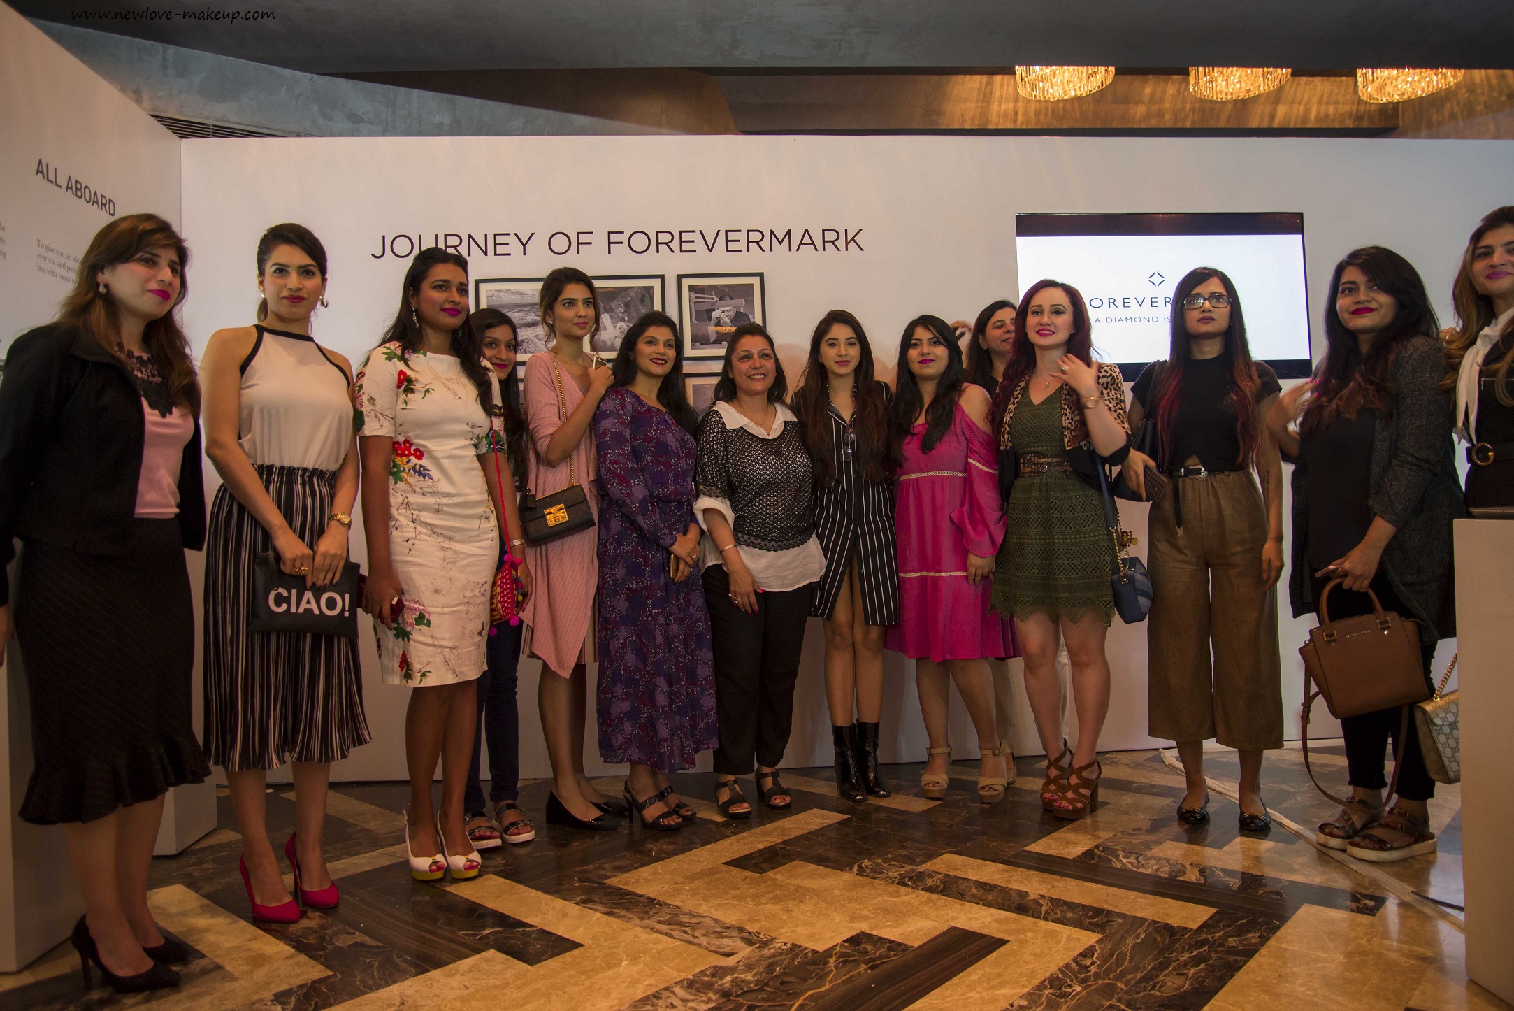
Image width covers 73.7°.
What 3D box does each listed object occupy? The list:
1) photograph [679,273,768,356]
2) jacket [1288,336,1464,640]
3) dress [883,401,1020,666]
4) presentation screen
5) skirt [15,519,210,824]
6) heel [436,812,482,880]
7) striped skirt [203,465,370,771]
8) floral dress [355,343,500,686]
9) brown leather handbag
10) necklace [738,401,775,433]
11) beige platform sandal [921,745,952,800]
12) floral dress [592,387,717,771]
[{"bbox_3d":[-0.139,-0.757,4.030,0.345,0.340,0.025,-2,-2,-4],"label":"photograph"},{"bbox_3d":[1.687,-0.048,2.750,0.320,0.820,0.430,0,-2,-35],"label":"jacket"},{"bbox_3d":[0.675,0.086,3.480,0.440,0.900,0.350,-2,-2,15],"label":"dress"},{"bbox_3d":[1.666,-0.858,4.140,1.210,0.690,0.070,-2,-2,-4],"label":"presentation screen"},{"bbox_3d":[-1.359,0.346,2.130,0.340,0.630,0.350,-3,-2,31],"label":"skirt"},{"bbox_3d":[-0.830,0.947,2.810,0.090,0.150,0.210,0,-2,-33],"label":"heel"},{"bbox_3d":[-1.172,0.279,2.510,0.380,0.740,0.320,0,-2,-37],"label":"striped skirt"},{"bbox_3d":[-0.918,0.023,2.820,0.400,0.945,0.280,-1,-2,-31],"label":"floral dress"},{"bbox_3d":[1.564,0.481,2.600,0.310,0.580,0.160,-9,-5,24],"label":"brown leather handbag"},{"bbox_3d":[0.002,-0.311,3.360,0.125,0.120,0.110,-1,-2,-13],"label":"necklace"},{"bbox_3d":[0.627,0.934,3.530,0.100,0.155,0.220,-2,-2,13],"label":"beige platform sandal"},{"bbox_3d":[-0.327,0.233,3.260,0.400,1.200,0.320,0,-2,-38],"label":"floral dress"}]

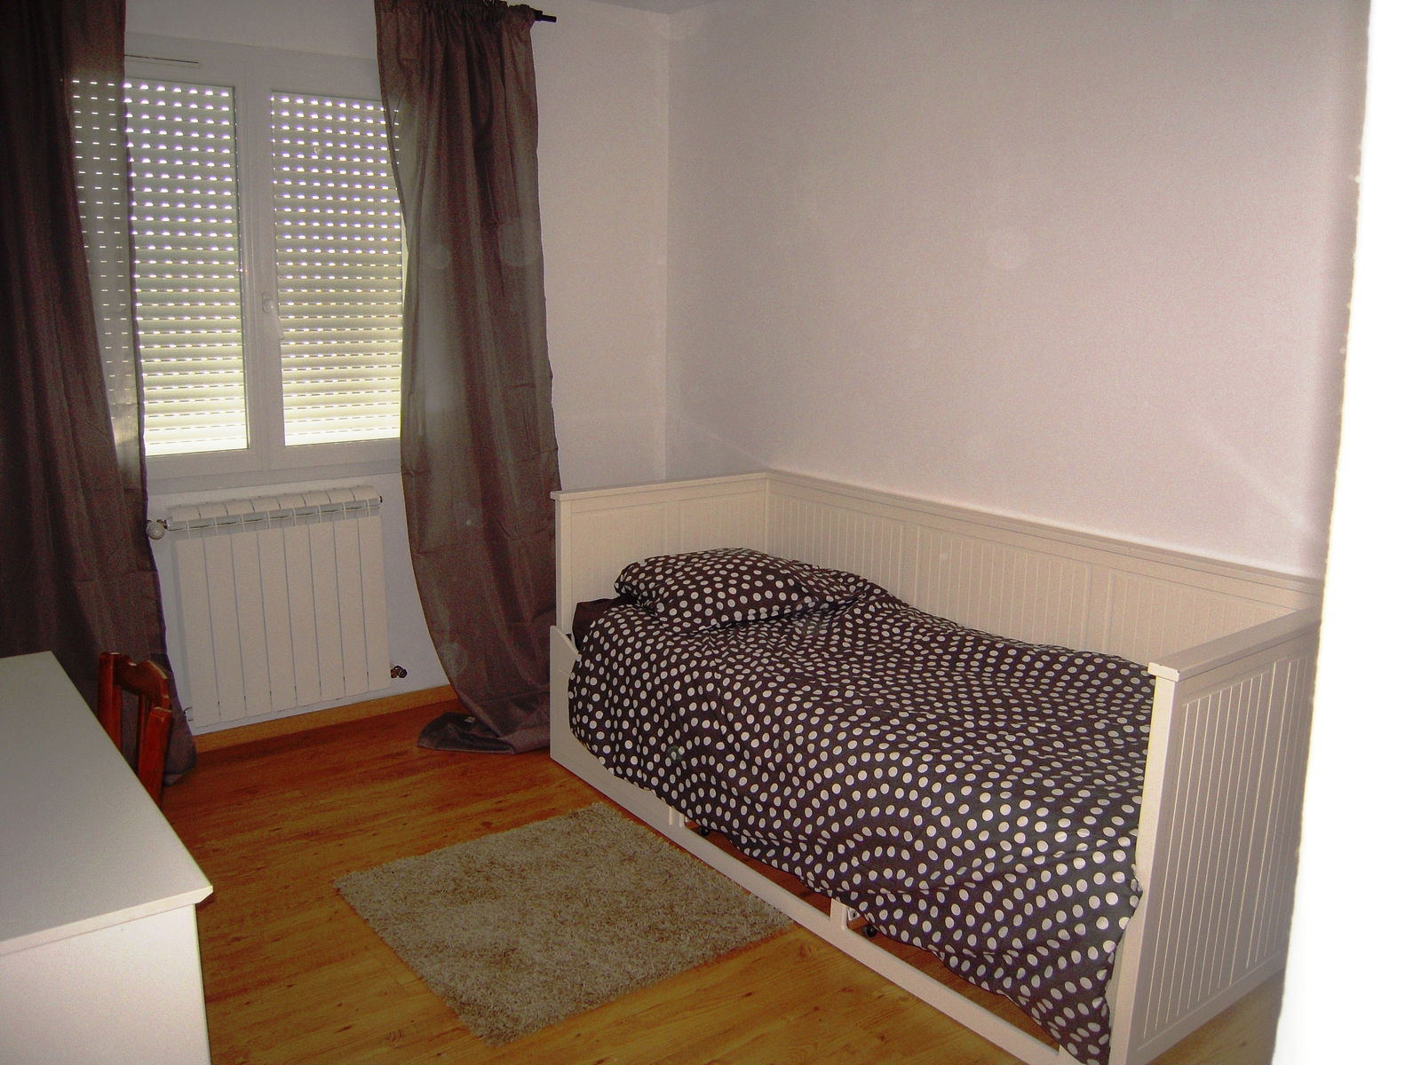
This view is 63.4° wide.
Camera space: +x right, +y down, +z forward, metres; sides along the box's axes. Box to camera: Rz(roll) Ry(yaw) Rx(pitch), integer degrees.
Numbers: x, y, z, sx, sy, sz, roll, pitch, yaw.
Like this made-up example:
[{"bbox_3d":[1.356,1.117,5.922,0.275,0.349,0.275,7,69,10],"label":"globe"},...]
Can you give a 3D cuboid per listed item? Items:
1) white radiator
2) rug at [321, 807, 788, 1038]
[{"bbox_3d":[-1.341,0.224,3.620,0.638,0.675,0.095,-8,15,-37],"label":"white radiator"},{"bbox_3d":[-0.361,0.874,2.730,0.770,0.028,0.780,-9,15,-38],"label":"rug"}]

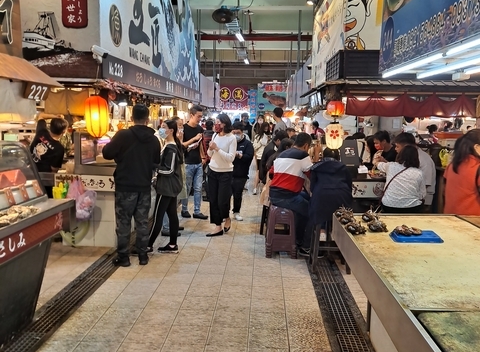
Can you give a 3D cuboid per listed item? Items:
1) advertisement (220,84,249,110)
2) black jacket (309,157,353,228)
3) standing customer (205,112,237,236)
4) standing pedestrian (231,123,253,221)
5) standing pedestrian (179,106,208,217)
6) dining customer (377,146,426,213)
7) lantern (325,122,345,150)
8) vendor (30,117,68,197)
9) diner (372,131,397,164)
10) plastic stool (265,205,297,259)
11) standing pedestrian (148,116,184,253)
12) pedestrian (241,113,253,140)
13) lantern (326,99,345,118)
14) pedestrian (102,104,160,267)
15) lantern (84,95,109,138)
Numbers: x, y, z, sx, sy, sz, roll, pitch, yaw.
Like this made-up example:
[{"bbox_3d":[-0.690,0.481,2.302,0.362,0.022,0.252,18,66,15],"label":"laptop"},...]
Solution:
[{"bbox_3d":[-0.260,-3.382,19.270,1.280,1.060,0.080,1,7,3],"label":"advertisement"},{"bbox_3d":[1.020,0.175,5.000,0.500,0.760,0.460,3,7,15],"label":"black jacket"},{"bbox_3d":[-0.233,-0.017,6.114,0.460,1.660,0.360,8,10,43],"label":"standing customer"},{"bbox_3d":[-0.008,-0.100,7.197,0.520,1.570,0.420,5,8,28],"label":"standing pedestrian"},{"bbox_3d":[-0.732,-0.238,7.218,0.420,1.820,0.500,7,9,39],"label":"standing pedestrian"},{"bbox_3d":[1.731,0.289,4.768,0.500,1.240,0.700,-2,8,-17],"label":"dining customer"},{"bbox_3d":[0.997,-0.414,4.688,0.200,0.290,0.200,1,7,3],"label":"lantern"},{"bbox_3d":[-2.514,0.004,5.845,0.520,1.640,0.420,3,8,17],"label":"vendor"},{"bbox_3d":[1.849,0.095,5.615,0.500,1.310,0.700,7,10,40],"label":"diner"},{"bbox_3d":[0.482,0.636,5.277,0.360,0.600,0.360,0,7,-2],"label":"plastic stool"},{"bbox_3d":[-0.882,0.099,5.399,0.440,1.600,0.450,1,7,5],"label":"standing pedestrian"},{"bbox_3d":[0.167,-0.682,11.176,0.500,1.740,0.360,0,7,-2],"label":"pedestrian"},{"bbox_3d":[1.001,-0.712,4.649,0.190,0.210,0.190,1,7,3],"label":"lantern"},{"bbox_3d":[-1.187,0.082,4.898,0.620,1.750,0.420,-3,8,-25],"label":"pedestrian"},{"bbox_3d":[-1.666,-0.691,5.150,0.280,0.500,0.280,1,7,0],"label":"lantern"}]

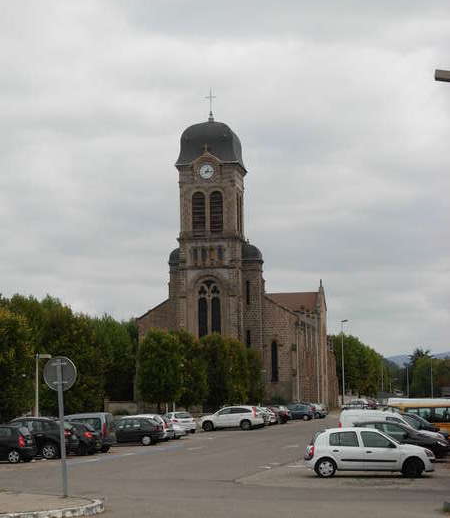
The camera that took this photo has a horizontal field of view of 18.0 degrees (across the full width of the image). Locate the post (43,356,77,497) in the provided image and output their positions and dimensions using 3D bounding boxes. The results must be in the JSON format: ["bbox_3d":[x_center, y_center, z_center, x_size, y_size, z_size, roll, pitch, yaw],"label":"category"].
[{"bbox_3d":[-3.077,3.170,26.900,0.650,2.660,0.100,-4,-6,9],"label":"post"}]

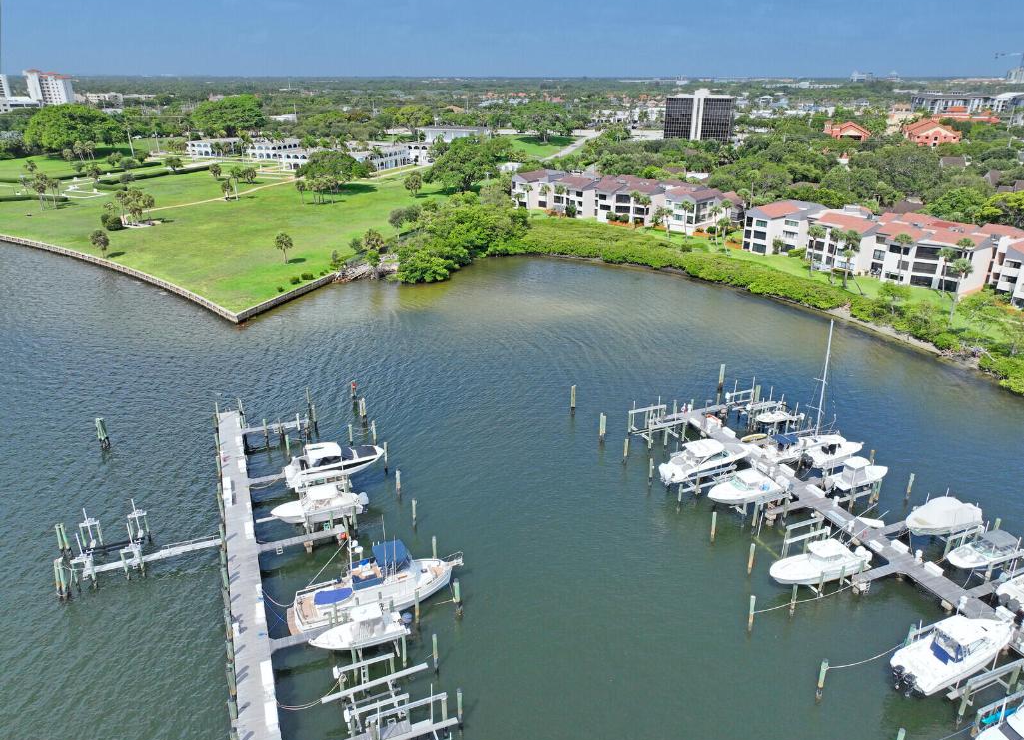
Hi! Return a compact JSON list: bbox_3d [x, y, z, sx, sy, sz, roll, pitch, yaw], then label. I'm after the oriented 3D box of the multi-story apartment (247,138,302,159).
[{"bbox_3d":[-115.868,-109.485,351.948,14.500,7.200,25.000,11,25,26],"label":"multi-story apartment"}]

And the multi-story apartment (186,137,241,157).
[{"bbox_3d":[-150.008,-113.499,361.664,14.500,7.200,23.000,11,25,26],"label":"multi-story apartment"}]

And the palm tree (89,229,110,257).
[{"bbox_3d":[-86.439,-26.486,149.523,4.083,5.793,4.083,0,23,0],"label":"palm tree"}]

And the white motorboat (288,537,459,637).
[{"bbox_3d":[-10.070,16.031,53.579,13.200,4.600,4.100,-8,24,-19],"label":"white motorboat"}]

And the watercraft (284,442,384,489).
[{"bbox_3d":[-16.911,8.781,68.112,9.400,3.400,3.100,-7,24,-17],"label":"watercraft"}]

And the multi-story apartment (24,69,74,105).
[{"bbox_3d":[-401.354,-242.436,620.688,31.168,36.700,16.000,0,23,0],"label":"multi-story apartment"}]

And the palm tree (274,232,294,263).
[{"bbox_3d":[-46.320,-24.756,145.025,3.755,6.146,3.755,0,23,0],"label":"palm tree"}]

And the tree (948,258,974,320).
[{"bbox_3d":[66.668,-11.497,106.536,3.478,10.506,3.478,0,23,0],"label":"tree"}]

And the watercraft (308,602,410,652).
[{"bbox_3d":[-10.700,18.636,50.351,7.200,3.100,2.450,-9,24,-20],"label":"watercraft"}]

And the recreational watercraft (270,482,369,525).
[{"bbox_3d":[-17.692,12.530,64.999,8.400,3.200,2.700,-9,24,-20],"label":"recreational watercraft"}]

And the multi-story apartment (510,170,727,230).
[{"bbox_3d":[29.641,-49.948,204.831,63.000,10.500,18.000,18,29,37],"label":"multi-story apartment"}]

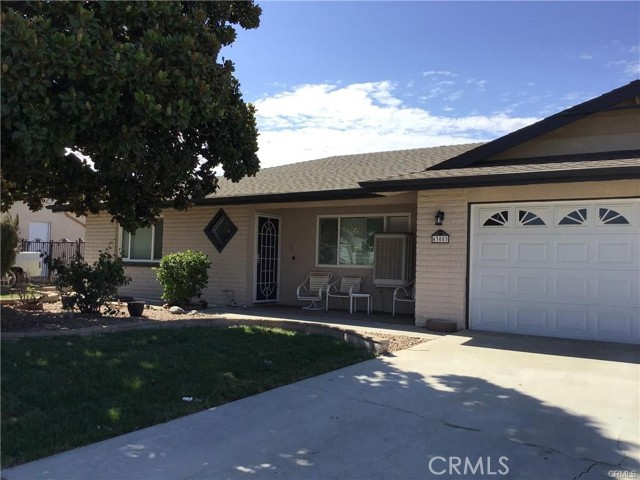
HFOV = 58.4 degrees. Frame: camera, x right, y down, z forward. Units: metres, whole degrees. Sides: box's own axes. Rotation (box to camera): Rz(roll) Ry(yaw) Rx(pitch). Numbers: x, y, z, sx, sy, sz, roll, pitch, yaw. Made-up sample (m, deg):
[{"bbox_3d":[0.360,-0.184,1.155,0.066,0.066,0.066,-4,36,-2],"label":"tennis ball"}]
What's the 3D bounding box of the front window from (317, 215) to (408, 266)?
[{"bbox_3d":[0.940,0.018,13.032,2.439,1.218,0.090,0,-3,33],"label":"front window"}]

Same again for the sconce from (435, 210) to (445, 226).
[{"bbox_3d":[2.045,-0.380,9.766,0.130,0.260,0.190,0,-3,33],"label":"sconce"}]

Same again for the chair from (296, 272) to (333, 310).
[{"bbox_3d":[-0.109,1.143,12.943,0.620,0.820,0.720,0,-2,23],"label":"chair"}]

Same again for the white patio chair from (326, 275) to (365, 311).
[{"bbox_3d":[0.579,1.157,12.478,0.630,0.790,0.720,0,-2,30],"label":"white patio chair"}]

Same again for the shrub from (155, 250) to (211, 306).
[{"bbox_3d":[-3.143,0.872,13.150,1.220,1.260,1.150,2,-2,-9],"label":"shrub"}]

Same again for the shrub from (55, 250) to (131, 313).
[{"bbox_3d":[-4.347,0.793,10.950,1.400,1.180,1.200,2,-2,-17],"label":"shrub"}]

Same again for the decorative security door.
[{"bbox_3d":[-1.250,0.435,13.575,0.070,2.066,0.965,0,-3,33],"label":"decorative security door"}]

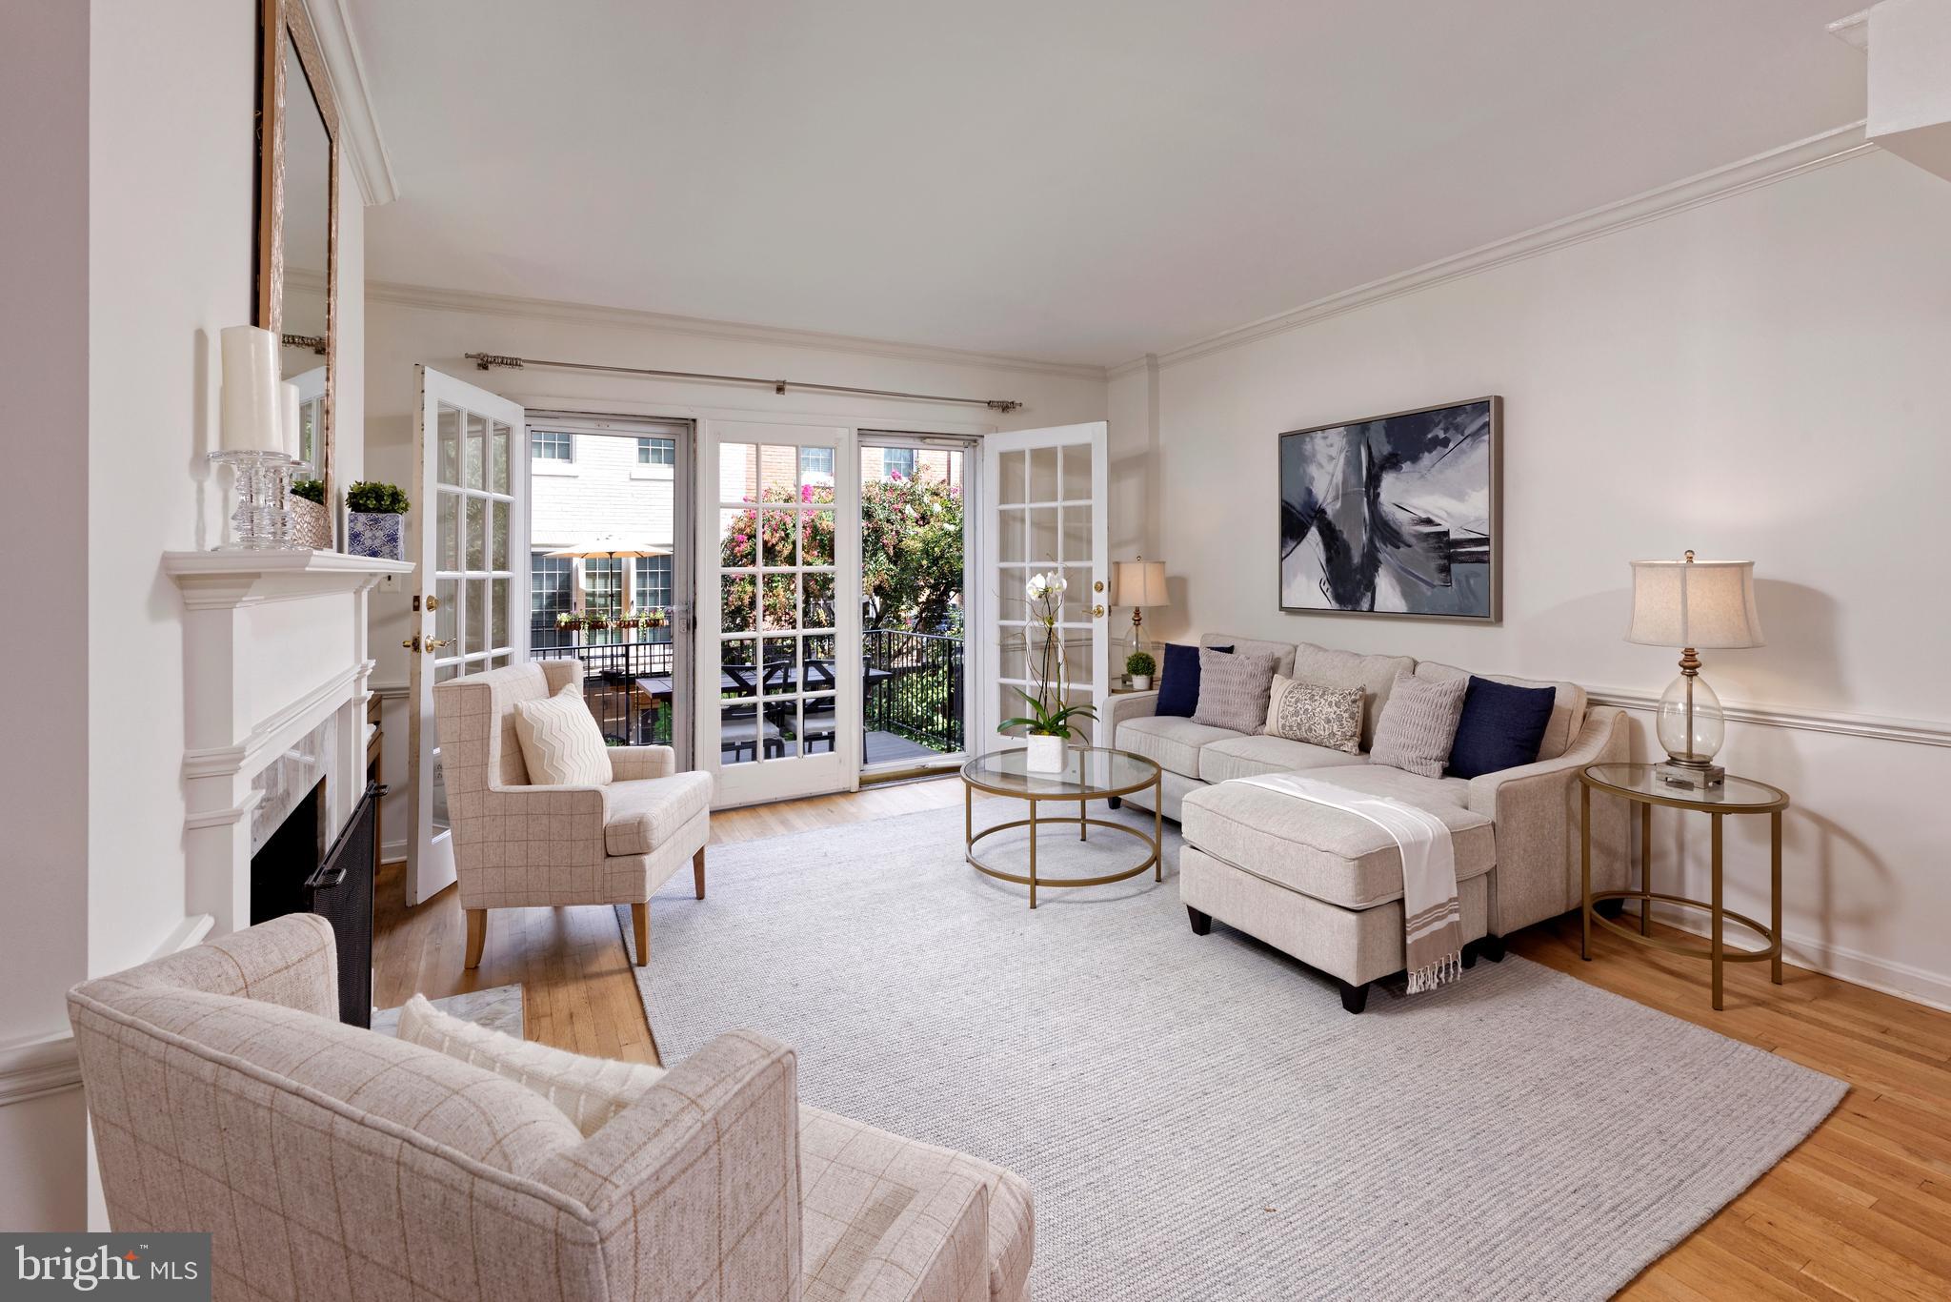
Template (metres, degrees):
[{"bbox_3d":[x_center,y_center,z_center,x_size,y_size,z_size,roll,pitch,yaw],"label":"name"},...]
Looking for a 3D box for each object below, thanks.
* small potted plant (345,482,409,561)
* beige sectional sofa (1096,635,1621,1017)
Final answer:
[{"bbox_3d":[-1.831,-0.400,2.649,0.165,0.240,0.165,-2,5,-28],"label":"small potted plant"},{"bbox_3d":[1.236,0.477,3.748,1.500,0.890,2.100,-2,5,-28],"label":"beige sectional sofa"}]

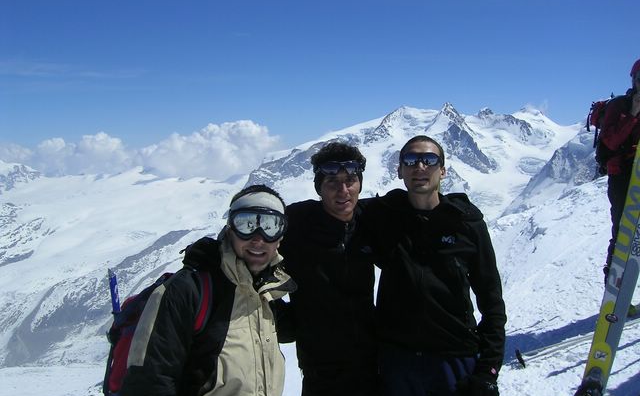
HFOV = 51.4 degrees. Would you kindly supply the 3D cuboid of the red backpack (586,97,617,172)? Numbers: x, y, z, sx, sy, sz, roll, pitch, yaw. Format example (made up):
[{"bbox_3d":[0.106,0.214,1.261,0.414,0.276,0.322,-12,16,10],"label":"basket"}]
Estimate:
[{"bbox_3d":[2.055,-0.440,4.750,0.250,0.540,0.310,2,3,37],"label":"red backpack"}]

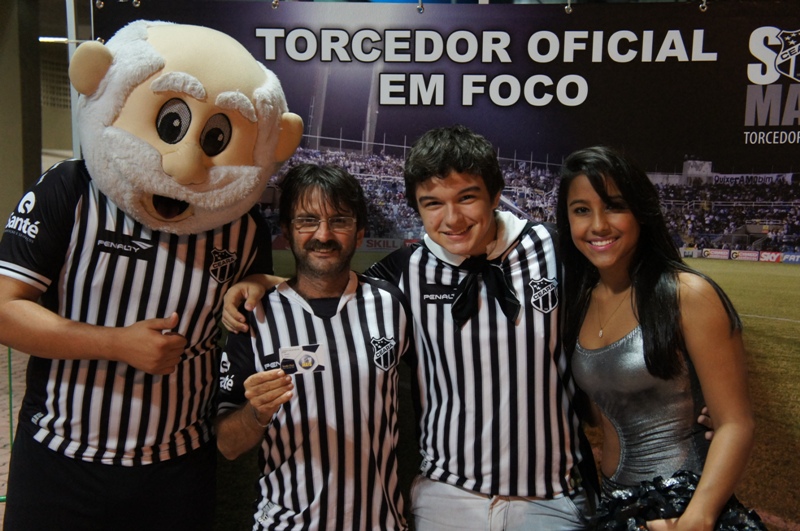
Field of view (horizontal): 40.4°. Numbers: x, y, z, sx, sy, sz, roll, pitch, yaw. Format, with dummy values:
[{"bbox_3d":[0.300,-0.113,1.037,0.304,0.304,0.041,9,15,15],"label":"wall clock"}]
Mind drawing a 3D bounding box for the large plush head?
[{"bbox_3d":[-0.432,-0.266,2.130,0.465,0.415,0.420,17,14,-22],"label":"large plush head"}]

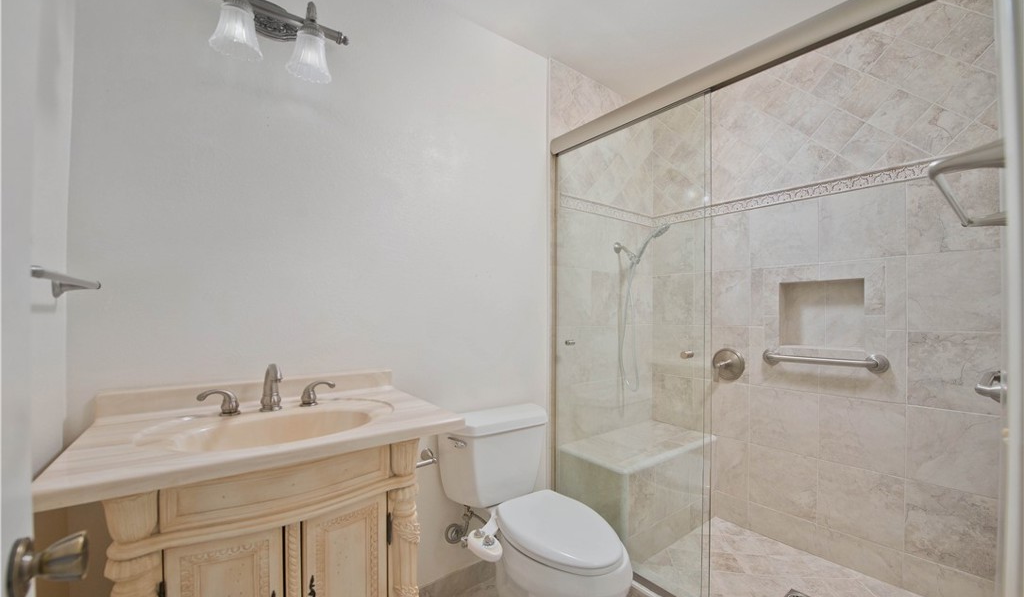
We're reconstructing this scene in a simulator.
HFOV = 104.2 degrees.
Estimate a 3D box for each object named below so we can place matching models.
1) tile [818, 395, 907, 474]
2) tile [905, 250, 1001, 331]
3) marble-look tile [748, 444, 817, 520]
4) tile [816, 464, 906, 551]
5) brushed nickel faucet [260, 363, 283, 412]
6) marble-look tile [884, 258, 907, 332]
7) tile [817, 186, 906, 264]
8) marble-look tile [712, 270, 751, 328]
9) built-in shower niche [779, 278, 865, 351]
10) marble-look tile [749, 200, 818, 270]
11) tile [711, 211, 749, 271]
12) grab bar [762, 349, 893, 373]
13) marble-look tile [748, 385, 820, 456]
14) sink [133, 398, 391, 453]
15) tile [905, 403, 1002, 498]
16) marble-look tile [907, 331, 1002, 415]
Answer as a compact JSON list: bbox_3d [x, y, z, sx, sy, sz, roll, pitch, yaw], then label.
[{"bbox_3d":[1.521,0.587,1.734,0.010,0.300,0.298,1,-1,-37],"label":"tile"},{"bbox_3d":[1.756,-0.024,1.588,0.010,0.308,0.255,1,-1,-43],"label":"tile"},{"bbox_3d":[1.357,0.923,2.007,0.010,0.305,0.303,1,-1,-43],"label":"marble-look tile"},{"bbox_3d":[1.557,0.918,1.789,0.010,0.305,0.303,1,-1,-43],"label":"tile"},{"bbox_3d":[-0.680,0.259,1.139,0.055,0.135,0.140,1,-1,-37],"label":"brushed nickel faucet"},{"bbox_3d":[1.647,-0.019,1.707,0.010,0.308,0.063,1,-1,-43],"label":"marble-look tile"},{"bbox_3d":[1.530,-0.321,1.752,0.010,0.300,0.298,1,-1,-37],"label":"tile"},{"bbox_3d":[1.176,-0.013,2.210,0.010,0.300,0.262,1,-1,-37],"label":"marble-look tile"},{"bbox_3d":[1.468,0.079,1.883,0.088,0.317,0.322,1,-1,-37],"label":"built-in shower niche"},{"bbox_3d":[1.368,-0.320,2.014,0.010,0.306,0.303,1,-1,-43],"label":"marble-look tile"},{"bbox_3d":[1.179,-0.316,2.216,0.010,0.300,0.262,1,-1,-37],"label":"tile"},{"bbox_3d":[1.407,0.285,1.824,0.074,0.076,0.475,1,-1,-37],"label":"grab bar"},{"bbox_3d":[1.361,0.615,2.006,0.010,0.306,0.303,1,-1,-43],"label":"marble-look tile"},{"bbox_3d":[-0.615,0.393,1.055,0.555,0.145,0.355,1,-1,-37],"label":"sink"},{"bbox_3d":[1.749,0.603,1.586,0.010,0.306,0.255,1,-1,-43],"label":"tile"},{"bbox_3d":[1.754,0.291,1.586,0.010,0.308,0.255,1,-1,-43],"label":"marble-look tile"}]

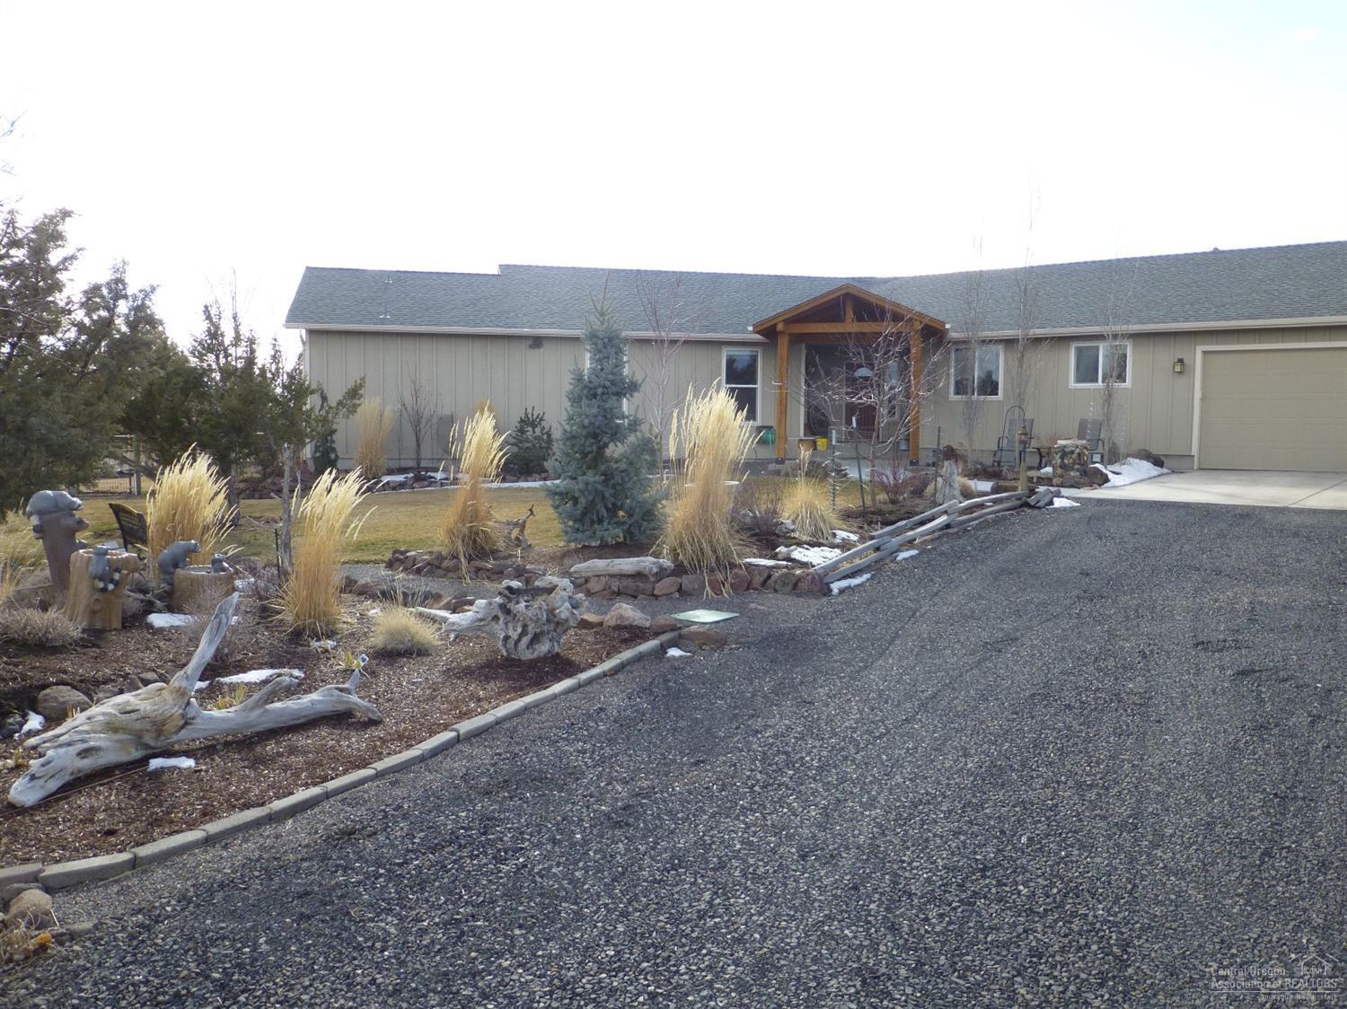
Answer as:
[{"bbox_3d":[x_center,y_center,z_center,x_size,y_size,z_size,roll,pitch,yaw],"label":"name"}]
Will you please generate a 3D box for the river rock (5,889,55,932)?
[{"bbox_3d":[-1.973,1.250,3.223,0.145,0.115,0.130,-2,5,-32],"label":"river rock"}]

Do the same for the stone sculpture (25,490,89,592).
[{"bbox_3d":[-4.485,0.276,7.638,0.420,0.770,0.310,-1,4,-17],"label":"stone sculpture"}]

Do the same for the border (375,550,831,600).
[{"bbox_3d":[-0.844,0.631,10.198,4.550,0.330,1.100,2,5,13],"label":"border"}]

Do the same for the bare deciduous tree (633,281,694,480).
[{"bbox_3d":[-0.237,-2.751,22.500,1.150,4.250,1.150,0,5,-12],"label":"bare deciduous tree"}]

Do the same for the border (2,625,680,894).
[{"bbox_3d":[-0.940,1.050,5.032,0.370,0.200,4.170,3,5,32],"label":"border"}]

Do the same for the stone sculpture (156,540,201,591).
[{"bbox_3d":[-3.511,0.425,7.448,0.290,0.355,0.180,-1,4,-17],"label":"stone sculpture"}]

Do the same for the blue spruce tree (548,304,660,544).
[{"bbox_3d":[-0.640,-0.737,9.673,1.020,2.220,1.000,0,4,-4],"label":"blue spruce tree"}]

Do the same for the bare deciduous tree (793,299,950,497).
[{"bbox_3d":[2.778,-1.422,14.786,2.100,2.800,2.050,1,4,10],"label":"bare deciduous tree"}]

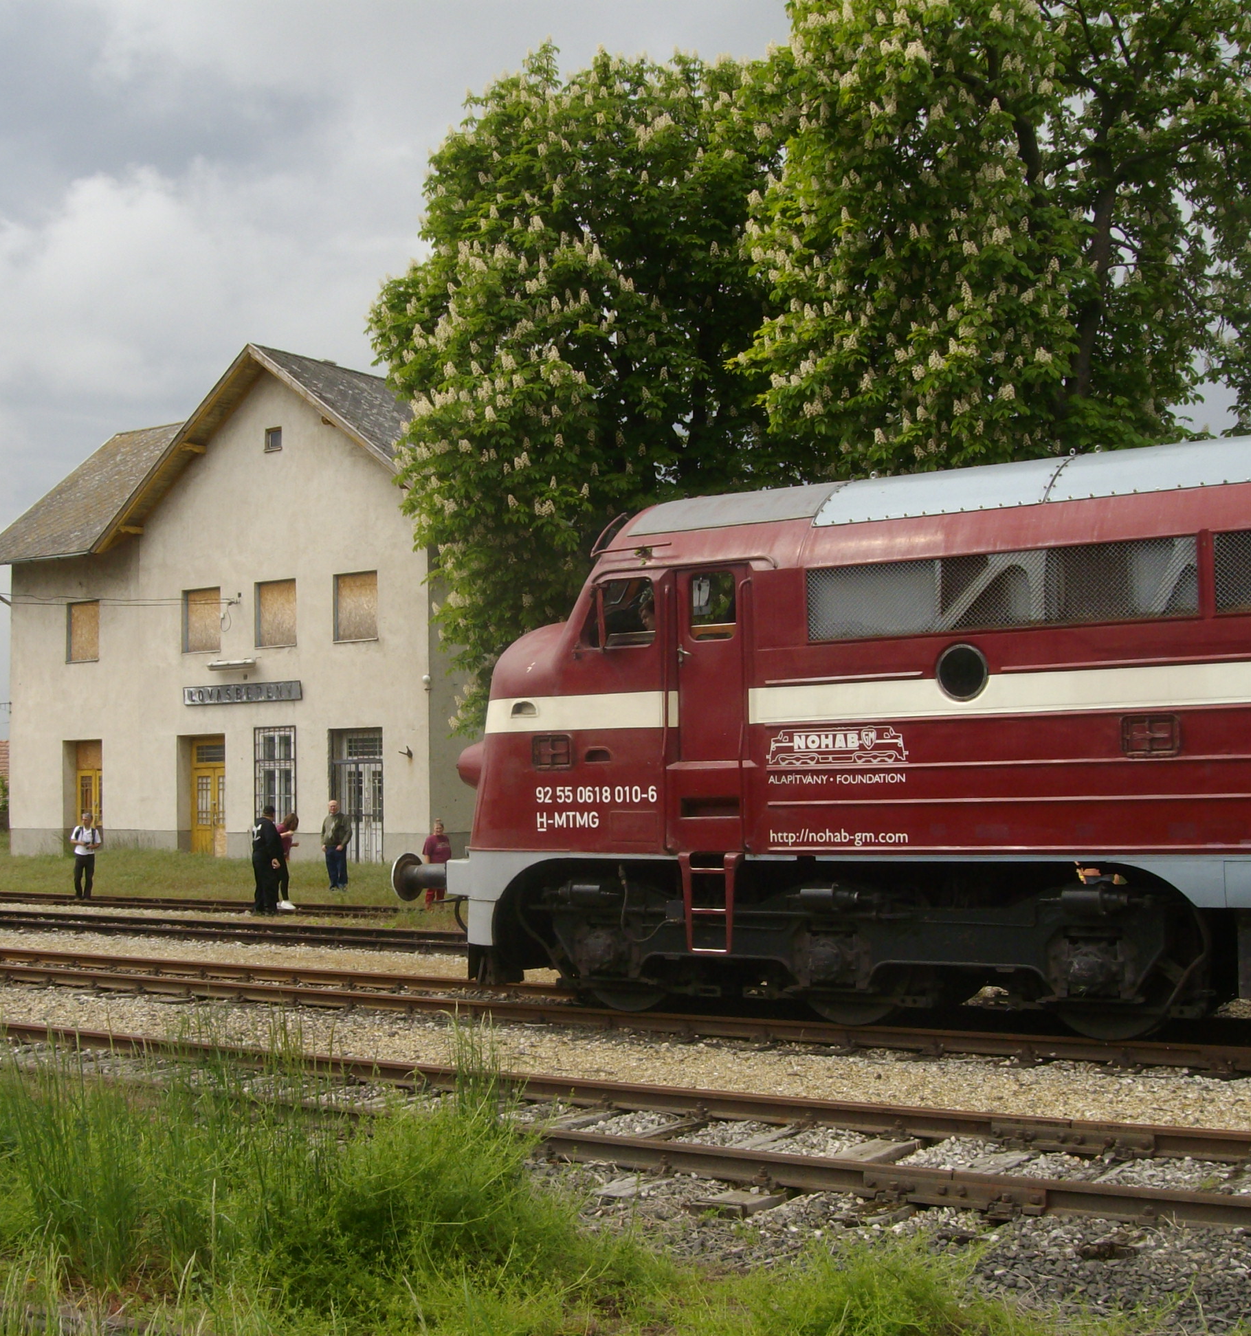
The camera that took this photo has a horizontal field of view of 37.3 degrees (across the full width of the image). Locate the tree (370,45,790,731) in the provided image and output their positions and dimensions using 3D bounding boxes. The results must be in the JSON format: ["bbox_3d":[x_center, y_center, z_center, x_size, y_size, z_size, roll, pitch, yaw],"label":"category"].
[{"bbox_3d":[-0.770,-3.844,34.969,8.600,15.720,8.600,-1,-4,0],"label":"tree"}]

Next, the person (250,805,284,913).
[{"bbox_3d":[-5.803,3.110,30.000,0.380,1.770,0.550,3,-6,-41],"label":"person"}]

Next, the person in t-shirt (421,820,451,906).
[{"bbox_3d":[-3.189,3.294,31.100,0.540,1.570,0.340,1,-5,-24],"label":"person in t-shirt"}]

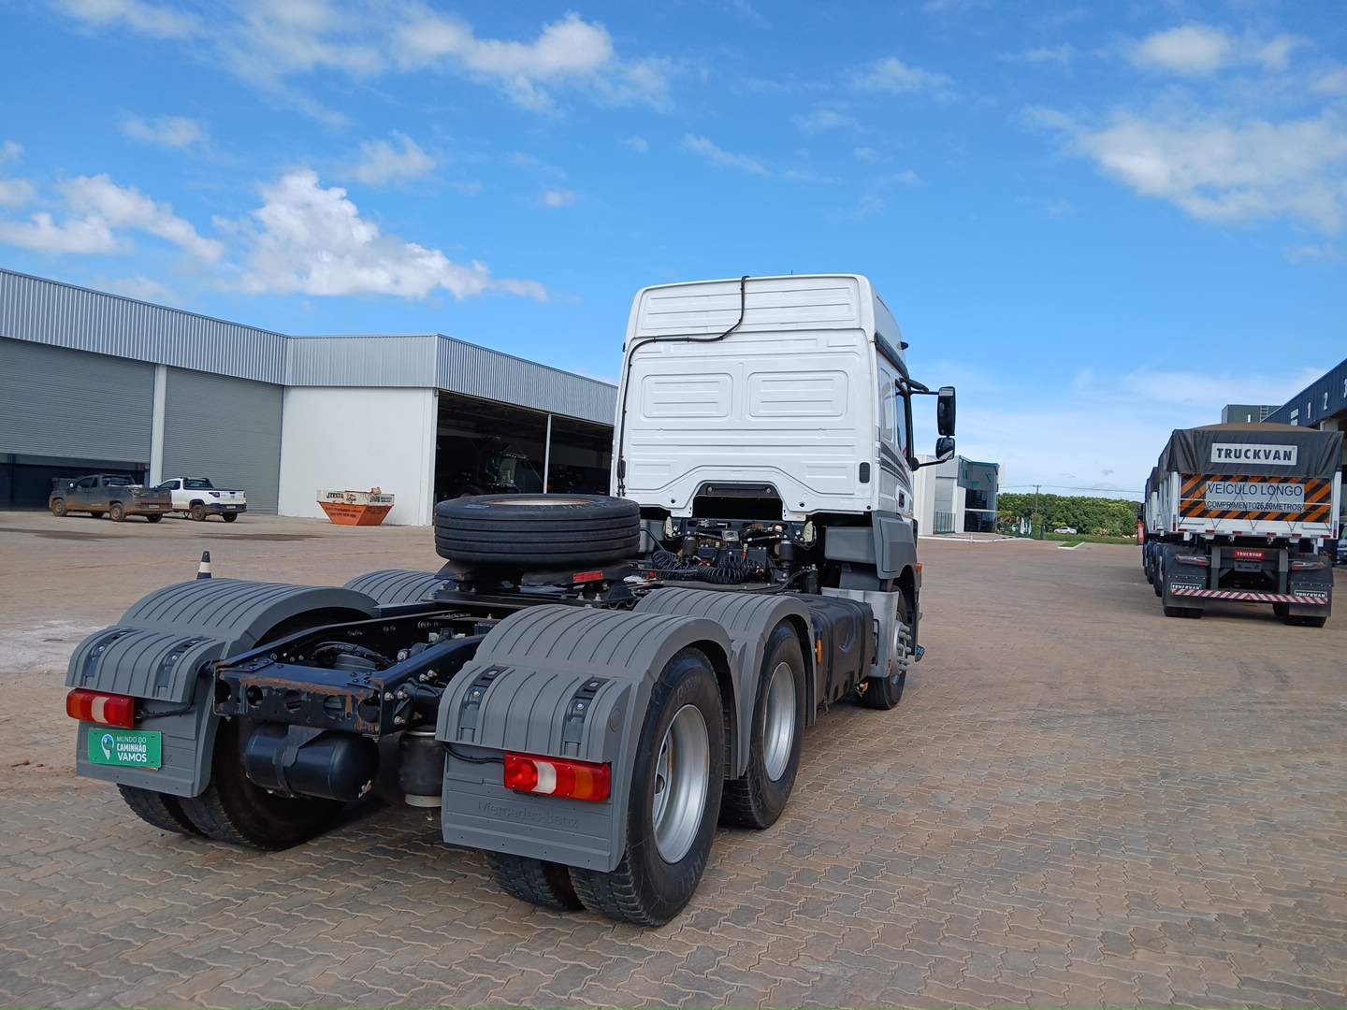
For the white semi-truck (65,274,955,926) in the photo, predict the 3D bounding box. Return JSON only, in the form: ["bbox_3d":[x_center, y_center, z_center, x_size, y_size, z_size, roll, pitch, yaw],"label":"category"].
[{"bbox_3d":[-0.014,-0.157,6.887,2.680,3.520,6.940,2,0,22],"label":"white semi-truck"}]

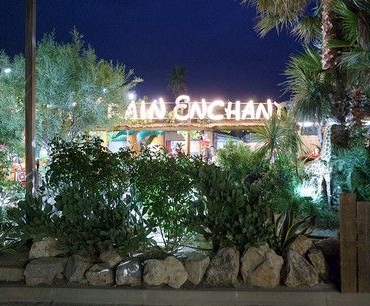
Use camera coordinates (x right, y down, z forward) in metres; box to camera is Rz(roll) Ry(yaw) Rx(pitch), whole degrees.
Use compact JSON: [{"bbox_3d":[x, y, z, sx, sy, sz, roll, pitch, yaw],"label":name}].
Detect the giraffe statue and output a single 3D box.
[{"bbox_3d":[3.480,0.220,7.800,0.880,2.150,0.400,0,0,14],"label":"giraffe statue"}]

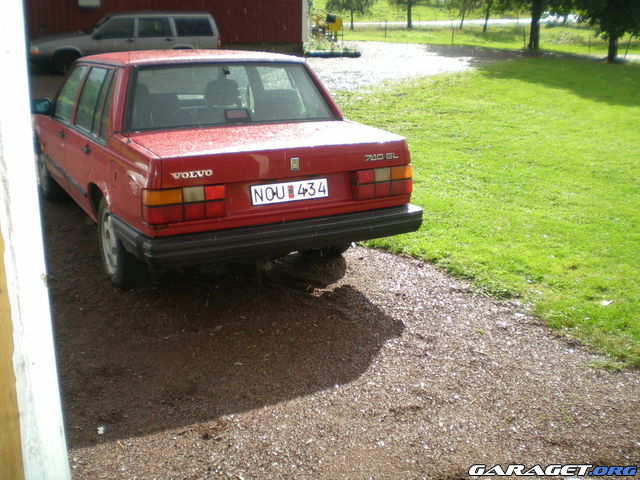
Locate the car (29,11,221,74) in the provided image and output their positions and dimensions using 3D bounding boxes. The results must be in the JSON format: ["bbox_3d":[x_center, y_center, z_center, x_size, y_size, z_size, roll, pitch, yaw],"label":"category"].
[{"bbox_3d":[-4.950,-5.102,18.109,4.790,1.460,1.750,-6,18,-20],"label":"car"}]

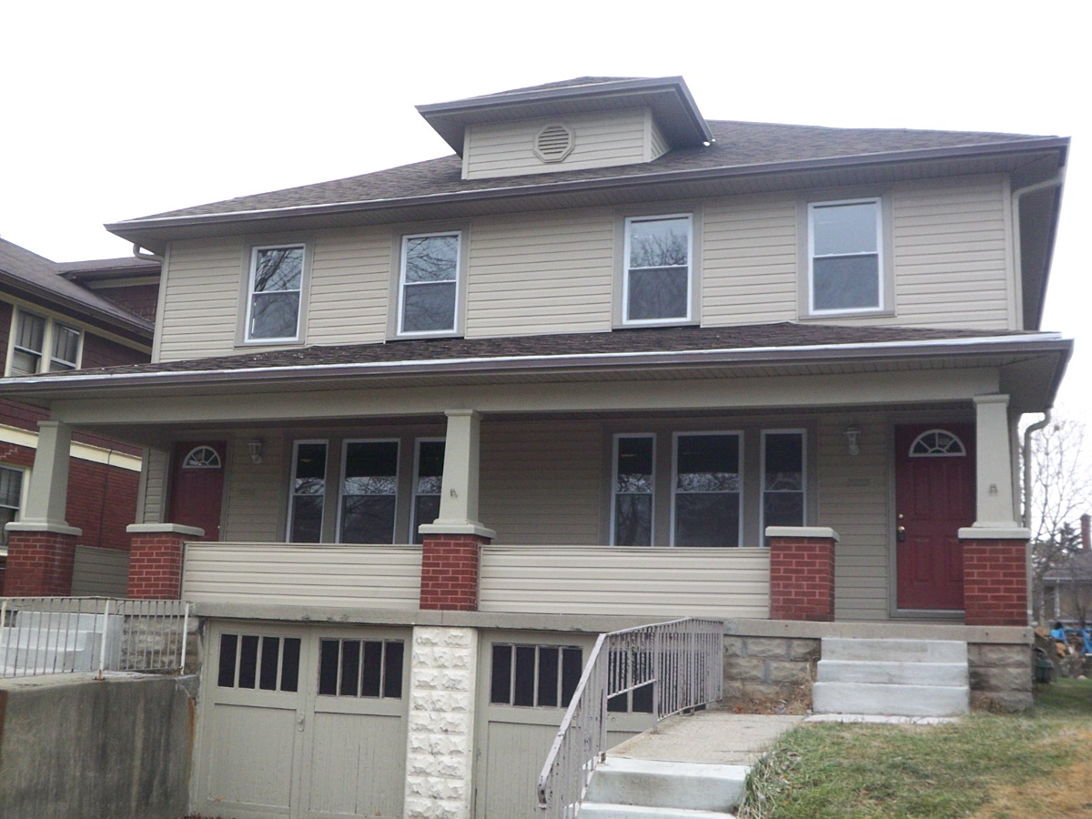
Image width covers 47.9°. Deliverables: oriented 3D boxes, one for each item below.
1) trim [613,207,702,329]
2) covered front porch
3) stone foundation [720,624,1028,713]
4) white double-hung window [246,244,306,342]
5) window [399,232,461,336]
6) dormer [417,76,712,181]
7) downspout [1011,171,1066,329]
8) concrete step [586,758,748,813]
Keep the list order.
[{"bbox_3d":[1.344,-1.730,14.910,1.080,1.526,0.100,-2,-11,19],"label":"trim"},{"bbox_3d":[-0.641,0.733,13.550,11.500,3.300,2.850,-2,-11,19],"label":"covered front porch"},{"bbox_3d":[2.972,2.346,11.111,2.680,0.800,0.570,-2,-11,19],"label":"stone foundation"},{"bbox_3d":[-3.637,-1.561,16.595,0.831,1.346,0.110,-2,-11,19],"label":"white double-hung window"},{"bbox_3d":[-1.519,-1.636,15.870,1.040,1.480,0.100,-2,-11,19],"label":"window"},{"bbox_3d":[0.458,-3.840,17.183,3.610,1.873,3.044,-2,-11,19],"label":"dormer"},{"bbox_3d":[5.469,-1.761,13.559,0.540,1.850,0.140,-2,-11,19],"label":"downspout"},{"bbox_3d":[0.700,2.146,7.041,0.920,0.190,0.550,-2,-11,19],"label":"concrete step"}]

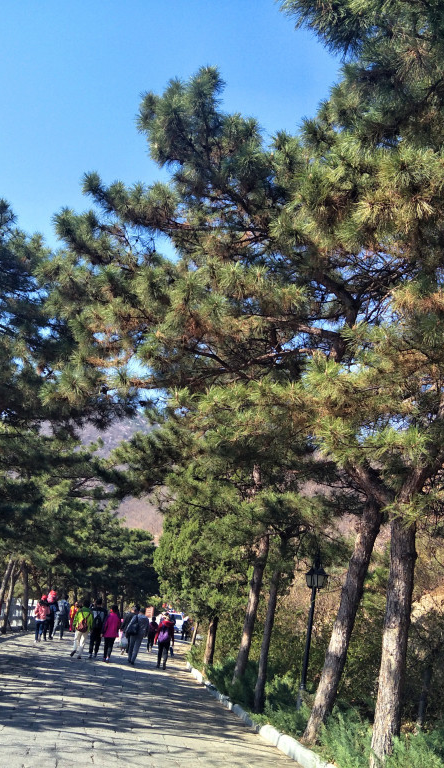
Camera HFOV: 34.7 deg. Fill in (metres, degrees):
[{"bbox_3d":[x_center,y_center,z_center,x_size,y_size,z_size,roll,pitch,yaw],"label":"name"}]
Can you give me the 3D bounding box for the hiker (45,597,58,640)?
[{"bbox_3d":[-6.211,8.481,25.787,0.520,1.569,0.420,10,-14,-5],"label":"hiker"}]

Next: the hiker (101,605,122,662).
[{"bbox_3d":[-3.361,7.561,21.495,0.550,1.634,0.420,10,-14,-4],"label":"hiker"}]

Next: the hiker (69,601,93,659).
[{"bbox_3d":[-4.248,7.512,21.699,0.560,1.663,0.520,10,-14,-5],"label":"hiker"}]

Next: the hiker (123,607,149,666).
[{"bbox_3d":[-2.626,7.817,22.001,0.600,1.681,0.450,10,-14,-4],"label":"hiker"}]

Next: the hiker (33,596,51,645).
[{"bbox_3d":[-6.387,8.304,25.089,0.520,1.580,0.420,10,-14,-5],"label":"hiker"}]

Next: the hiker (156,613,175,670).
[{"bbox_3d":[-1.695,7.788,21.494,0.560,1.621,0.450,9,-14,-3],"label":"hiker"}]

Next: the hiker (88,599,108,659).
[{"bbox_3d":[-3.938,7.661,22.206,0.560,1.721,0.480,10,-14,-4],"label":"hiker"}]

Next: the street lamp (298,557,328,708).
[{"bbox_3d":[2.017,5.722,16.413,0.500,3.459,0.500,8,-14,2],"label":"street lamp"}]

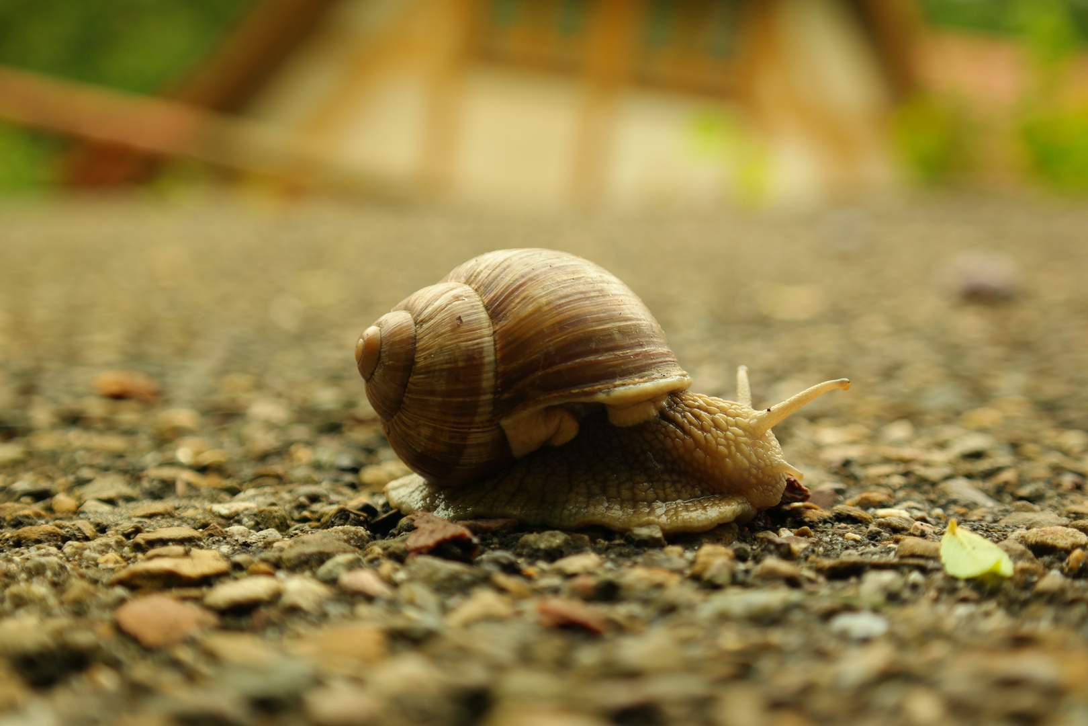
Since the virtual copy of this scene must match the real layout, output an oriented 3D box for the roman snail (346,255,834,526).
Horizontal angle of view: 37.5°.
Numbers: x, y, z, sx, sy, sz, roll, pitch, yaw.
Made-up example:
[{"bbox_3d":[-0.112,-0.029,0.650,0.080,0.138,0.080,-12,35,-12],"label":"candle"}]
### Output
[{"bbox_3d":[0.007,0.003,0.201,0.061,0.034,0.033,0,6,2],"label":"roman snail"}]

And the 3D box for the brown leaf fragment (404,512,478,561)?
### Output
[{"bbox_3d":[-0.011,0.019,0.178,0.008,0.004,0.006,0,6,0],"label":"brown leaf fragment"}]

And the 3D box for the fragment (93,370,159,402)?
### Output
[{"bbox_3d":[-0.082,0.004,0.316,0.012,0.005,0.009,0,6,0],"label":"fragment"}]

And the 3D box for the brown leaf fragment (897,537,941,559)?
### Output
[{"bbox_3d":[0.042,0.021,0.180,0.005,0.002,0.004,0,6,0],"label":"brown leaf fragment"}]

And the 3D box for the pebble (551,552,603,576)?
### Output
[{"bbox_3d":[0.004,0.022,0.172,0.006,0.002,0.004,0,6,0],"label":"pebble"}]

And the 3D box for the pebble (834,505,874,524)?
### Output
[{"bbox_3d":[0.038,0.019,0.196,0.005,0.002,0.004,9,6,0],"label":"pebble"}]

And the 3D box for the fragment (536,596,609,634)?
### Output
[{"bbox_3d":[0.003,0.024,0.150,0.007,0.002,0.005,0,6,0],"label":"fragment"}]

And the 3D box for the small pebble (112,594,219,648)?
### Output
[{"bbox_3d":[-0.034,0.023,0.146,0.009,0.004,0.007,0,6,0],"label":"small pebble"}]

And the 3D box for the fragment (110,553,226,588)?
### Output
[{"bbox_3d":[-0.039,0.022,0.167,0.012,0.003,0.007,0,6,0],"label":"fragment"}]

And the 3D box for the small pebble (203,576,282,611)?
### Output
[{"bbox_3d":[-0.030,0.023,0.158,0.007,0.003,0.005,0,6,0],"label":"small pebble"}]

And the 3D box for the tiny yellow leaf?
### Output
[{"bbox_3d":[0.046,0.020,0.170,0.008,0.006,0.006,0,6,0],"label":"tiny yellow leaf"}]

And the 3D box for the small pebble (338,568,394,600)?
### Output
[{"bbox_3d":[-0.018,0.022,0.162,0.006,0.002,0.004,0,6,0],"label":"small pebble"}]

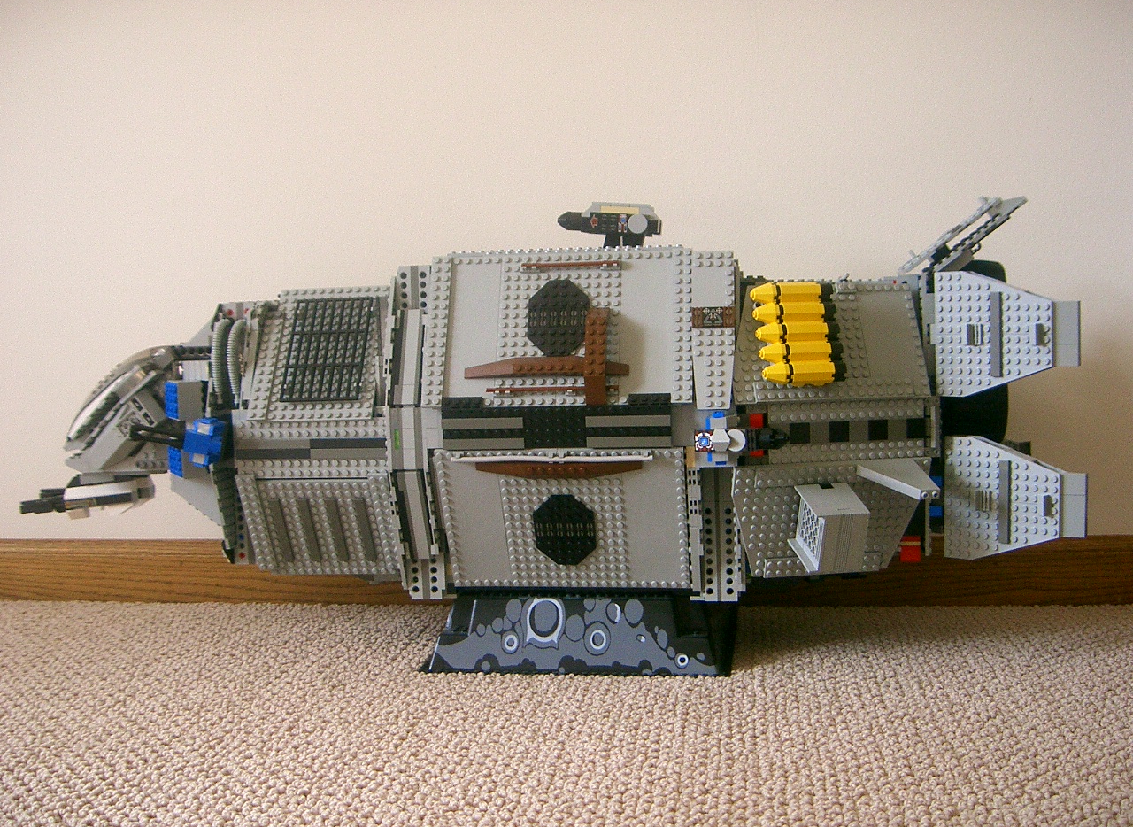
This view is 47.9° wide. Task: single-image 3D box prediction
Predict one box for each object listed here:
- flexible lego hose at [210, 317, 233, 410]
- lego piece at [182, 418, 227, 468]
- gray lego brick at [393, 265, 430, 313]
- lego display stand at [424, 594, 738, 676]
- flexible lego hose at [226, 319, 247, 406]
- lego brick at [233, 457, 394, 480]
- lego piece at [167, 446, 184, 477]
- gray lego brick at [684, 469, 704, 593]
[{"bbox_3d":[-0.290,-0.043,1.073,0.009,0.077,0.021,0,-13,9],"label":"flexible lego hose"},{"bbox_3d":[-0.290,0.024,1.022,0.025,0.036,0.024,9,5,8],"label":"lego piece"},{"bbox_3d":[-0.124,-0.102,1.038,0.026,0.037,0.010,0,4,9],"label":"gray lego brick"},{"bbox_3d":[0.022,0.173,1.160,0.256,0.059,0.250,0,4,8],"label":"lego display stand"},{"bbox_3d":[-0.276,-0.043,1.069,0.009,0.075,0.022,0,-13,9],"label":"flexible lego hose"},{"bbox_3d":[-0.209,0.046,1.048,0.129,0.017,0.006,0,4,9],"label":"lego brick"},{"bbox_3d":[-0.335,0.039,1.095,0.007,0.029,0.030,-4,5,-34],"label":"lego piece"},{"bbox_3d":[0.101,0.091,0.996,0.011,0.113,0.011,-1,28,9],"label":"gray lego brick"}]

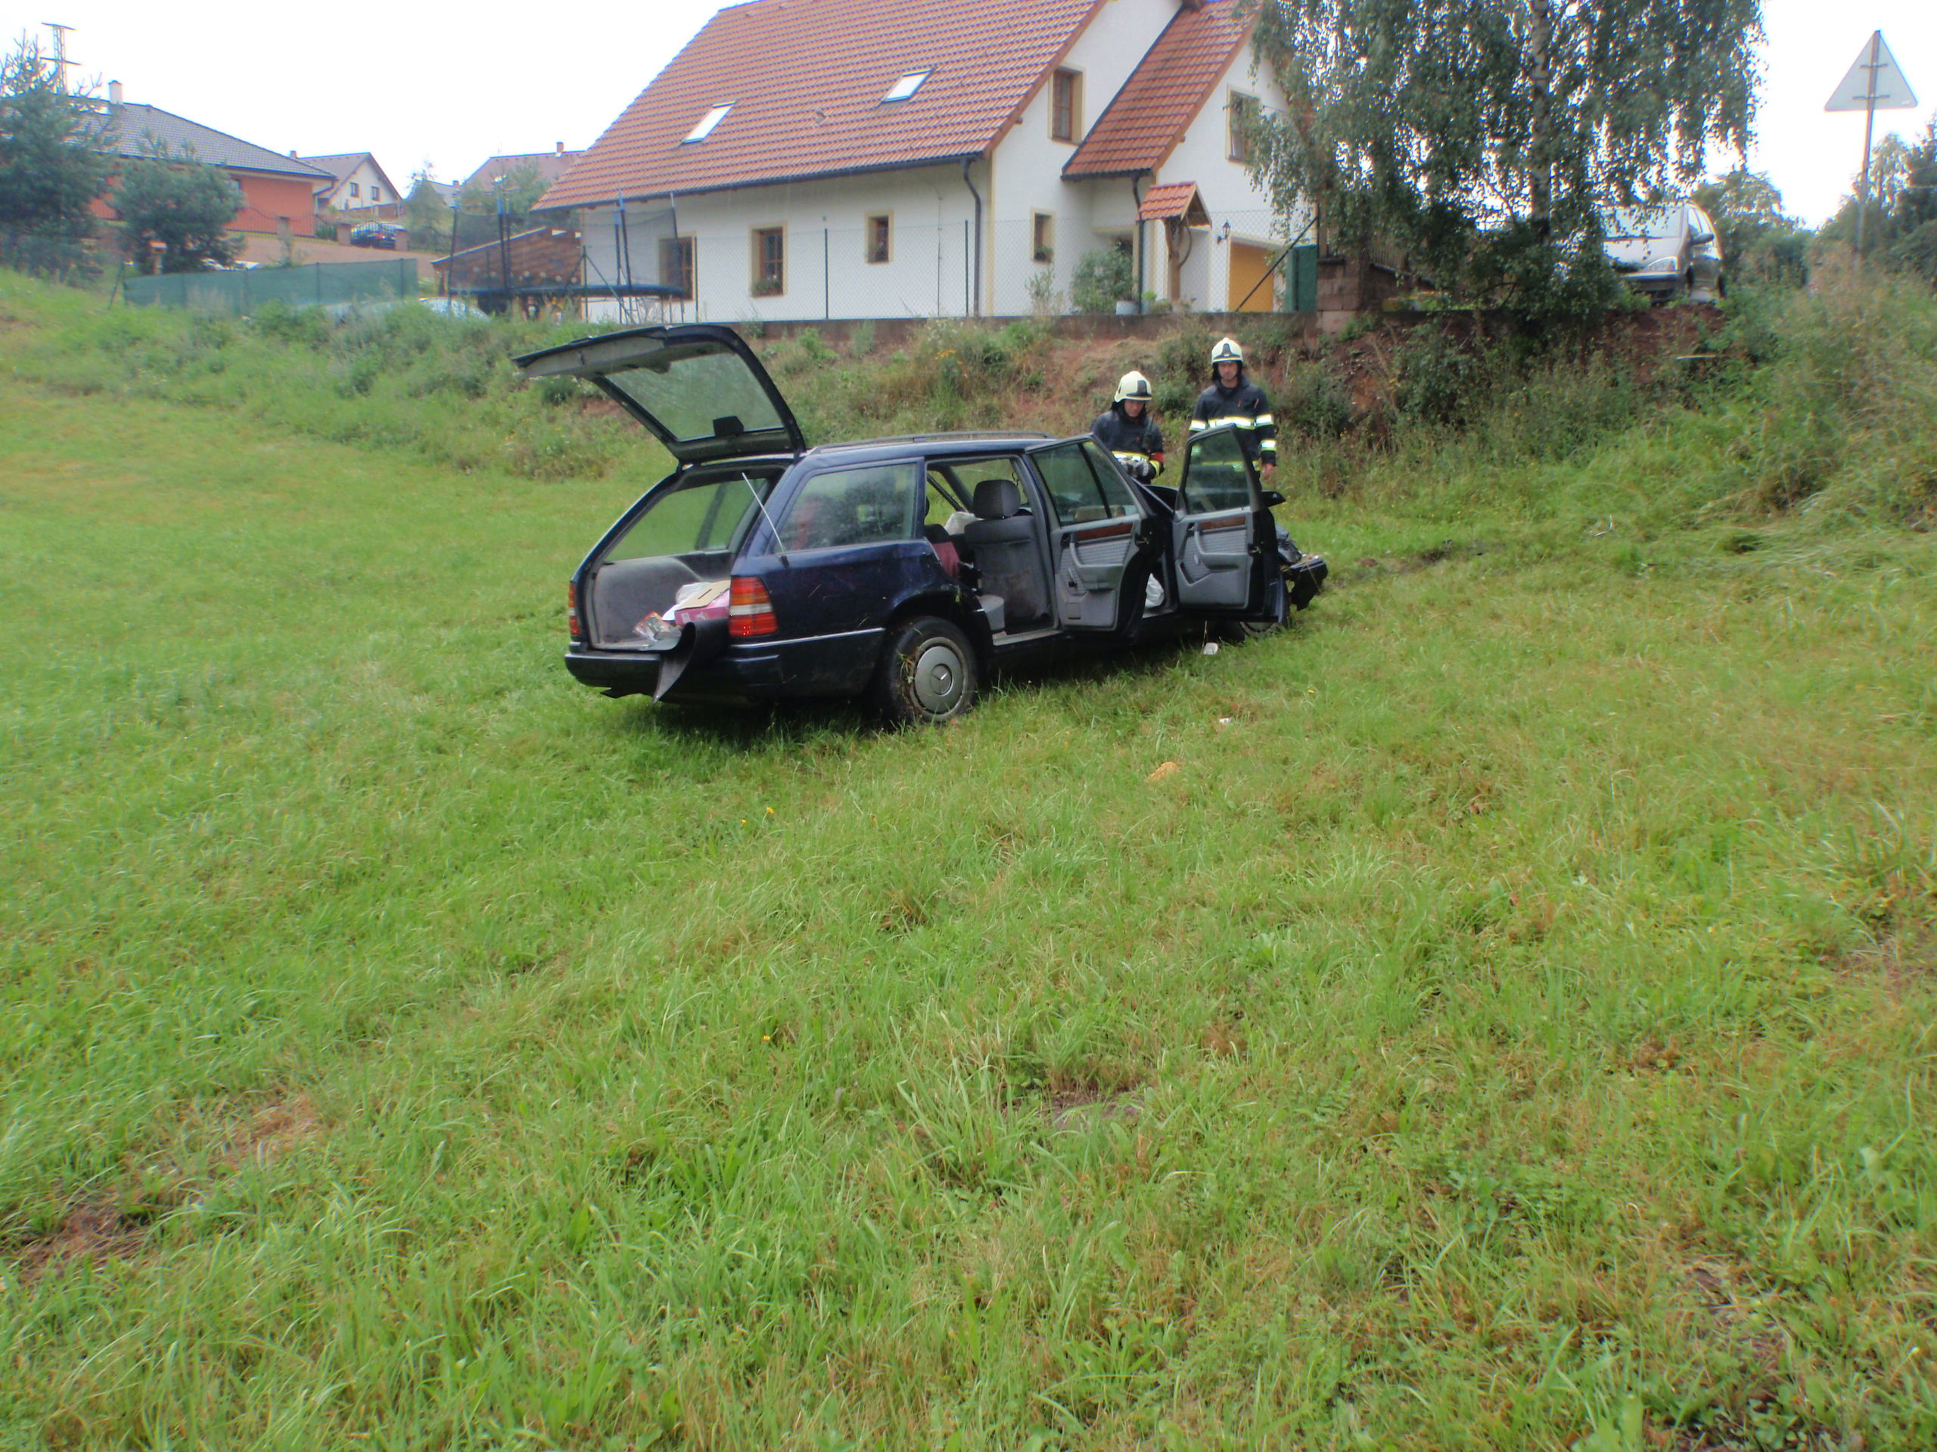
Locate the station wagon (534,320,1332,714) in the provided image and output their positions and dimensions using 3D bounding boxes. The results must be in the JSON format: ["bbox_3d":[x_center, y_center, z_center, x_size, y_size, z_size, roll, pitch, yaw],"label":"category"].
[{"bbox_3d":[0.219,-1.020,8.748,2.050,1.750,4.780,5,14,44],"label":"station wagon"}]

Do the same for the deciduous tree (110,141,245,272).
[{"bbox_3d":[-25.232,-16.346,50.000,4.200,4.700,4.100,0,11,0],"label":"deciduous tree"}]

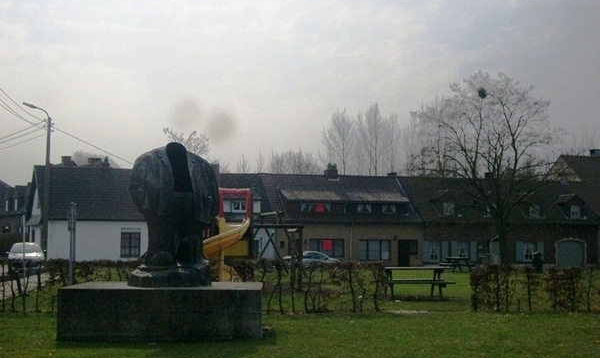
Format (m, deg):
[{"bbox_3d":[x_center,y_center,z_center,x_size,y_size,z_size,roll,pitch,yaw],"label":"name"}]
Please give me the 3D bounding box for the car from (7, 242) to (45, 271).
[{"bbox_3d":[-13.348,3.865,42.300,1.720,1.470,4.100,2,-4,-20],"label":"car"}]

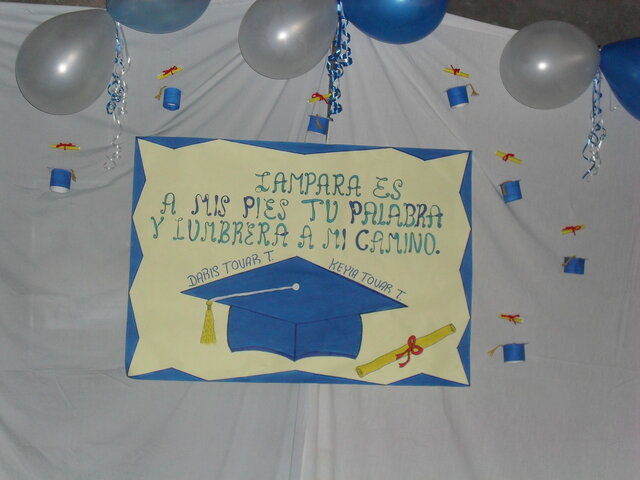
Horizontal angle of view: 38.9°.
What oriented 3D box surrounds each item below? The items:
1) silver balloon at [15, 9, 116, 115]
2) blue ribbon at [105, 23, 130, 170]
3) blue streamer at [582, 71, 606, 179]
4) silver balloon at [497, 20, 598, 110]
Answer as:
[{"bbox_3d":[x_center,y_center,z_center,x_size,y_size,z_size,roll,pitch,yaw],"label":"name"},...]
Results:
[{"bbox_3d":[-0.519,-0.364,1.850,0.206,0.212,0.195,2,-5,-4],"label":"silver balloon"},{"bbox_3d":[-0.420,-0.302,1.880,0.054,0.315,0.045,2,-5,-4],"label":"blue ribbon"},{"bbox_3d":[0.594,-0.250,1.960,0.052,0.234,0.045,2,-5,-4],"label":"blue streamer"},{"bbox_3d":[0.489,-0.374,1.930,0.213,0.184,0.185,2,-5,-4],"label":"silver balloon"}]

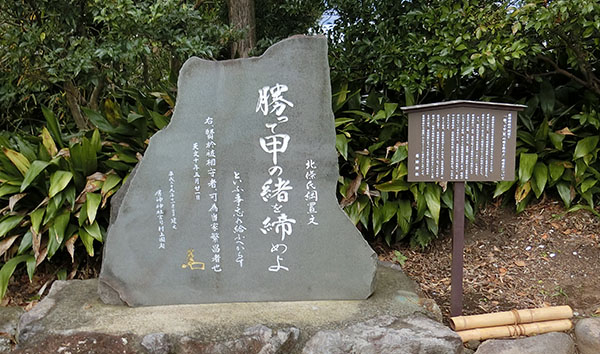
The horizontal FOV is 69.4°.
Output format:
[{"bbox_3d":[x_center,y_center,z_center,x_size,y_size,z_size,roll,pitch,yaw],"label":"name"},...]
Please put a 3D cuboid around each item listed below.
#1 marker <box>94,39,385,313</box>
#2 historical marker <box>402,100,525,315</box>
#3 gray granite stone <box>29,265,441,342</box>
[{"bbox_3d":[-0.405,-0.031,2.792,1.720,1.640,0.300,-1,8,-2],"label":"marker"},{"bbox_3d":[0.987,0.230,2.641,0.730,1.350,0.120,0,8,5],"label":"historical marker"},{"bbox_3d":[-0.402,0.882,2.760,2.350,0.160,0.820,-1,8,-1],"label":"gray granite stone"}]

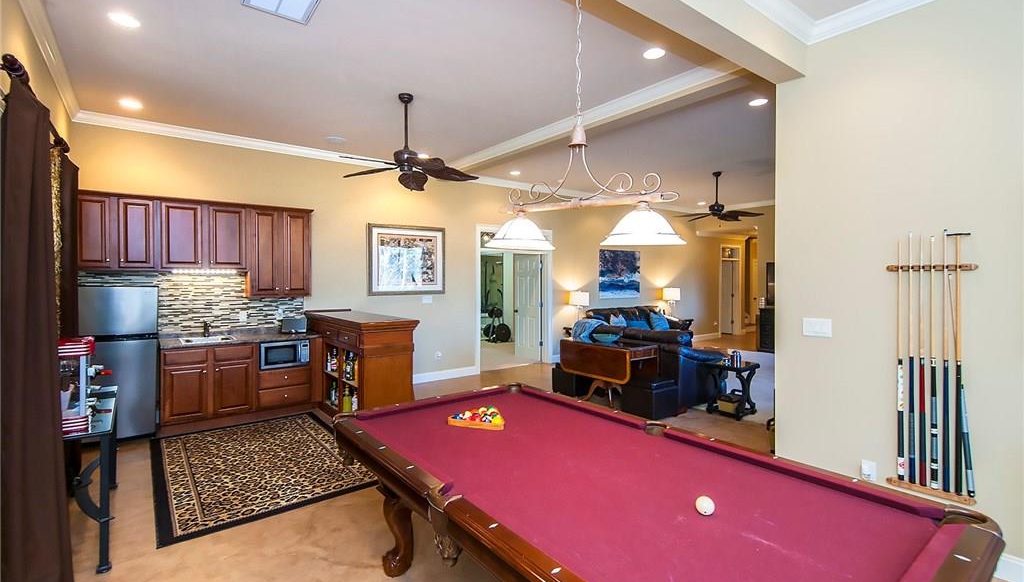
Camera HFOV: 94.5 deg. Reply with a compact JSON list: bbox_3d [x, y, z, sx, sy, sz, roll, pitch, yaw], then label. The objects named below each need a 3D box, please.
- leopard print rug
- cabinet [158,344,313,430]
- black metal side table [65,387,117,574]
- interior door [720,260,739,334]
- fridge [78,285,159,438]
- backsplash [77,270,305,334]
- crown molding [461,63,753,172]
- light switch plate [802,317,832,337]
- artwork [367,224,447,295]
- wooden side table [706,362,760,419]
[{"bbox_3d":[-2.224,1.460,4.171,1.500,0.012,2.400,-1,2,-38],"label":"leopard print rug"},{"bbox_3d":[-3.096,0.994,5.386,1.450,0.890,0.635,-1,2,-38],"label":"cabinet"},{"bbox_3d":[-2.686,1.120,2.970,0.350,0.760,1.330,-1,2,-38],"label":"black metal side table"},{"bbox_3d":[5.848,0.183,13.316,0.040,2.020,0.780,-1,2,-38],"label":"interior door"},{"bbox_3d":[-4.053,0.730,4.927,0.600,1.550,0.640,-1,2,-38],"label":"fridge"},{"bbox_3d":[-3.527,0.112,5.440,2.160,0.690,0.015,-1,2,-38],"label":"backsplash"},{"bbox_3d":[0.362,-1.740,5.330,0.100,0.110,4.800,-1,2,-38],"label":"crown molding"},{"bbox_3d":[2.018,0.242,3.130,0.010,0.116,0.170,-1,2,-38],"label":"light switch plate"},{"bbox_3d":[-1.577,-0.457,7.200,1.260,1.040,0.040,-1,2,-38],"label":"artwork"},{"bbox_3d":[2.594,1.162,5.624,0.530,0.560,0.520,-1,2,-38],"label":"wooden side table"}]

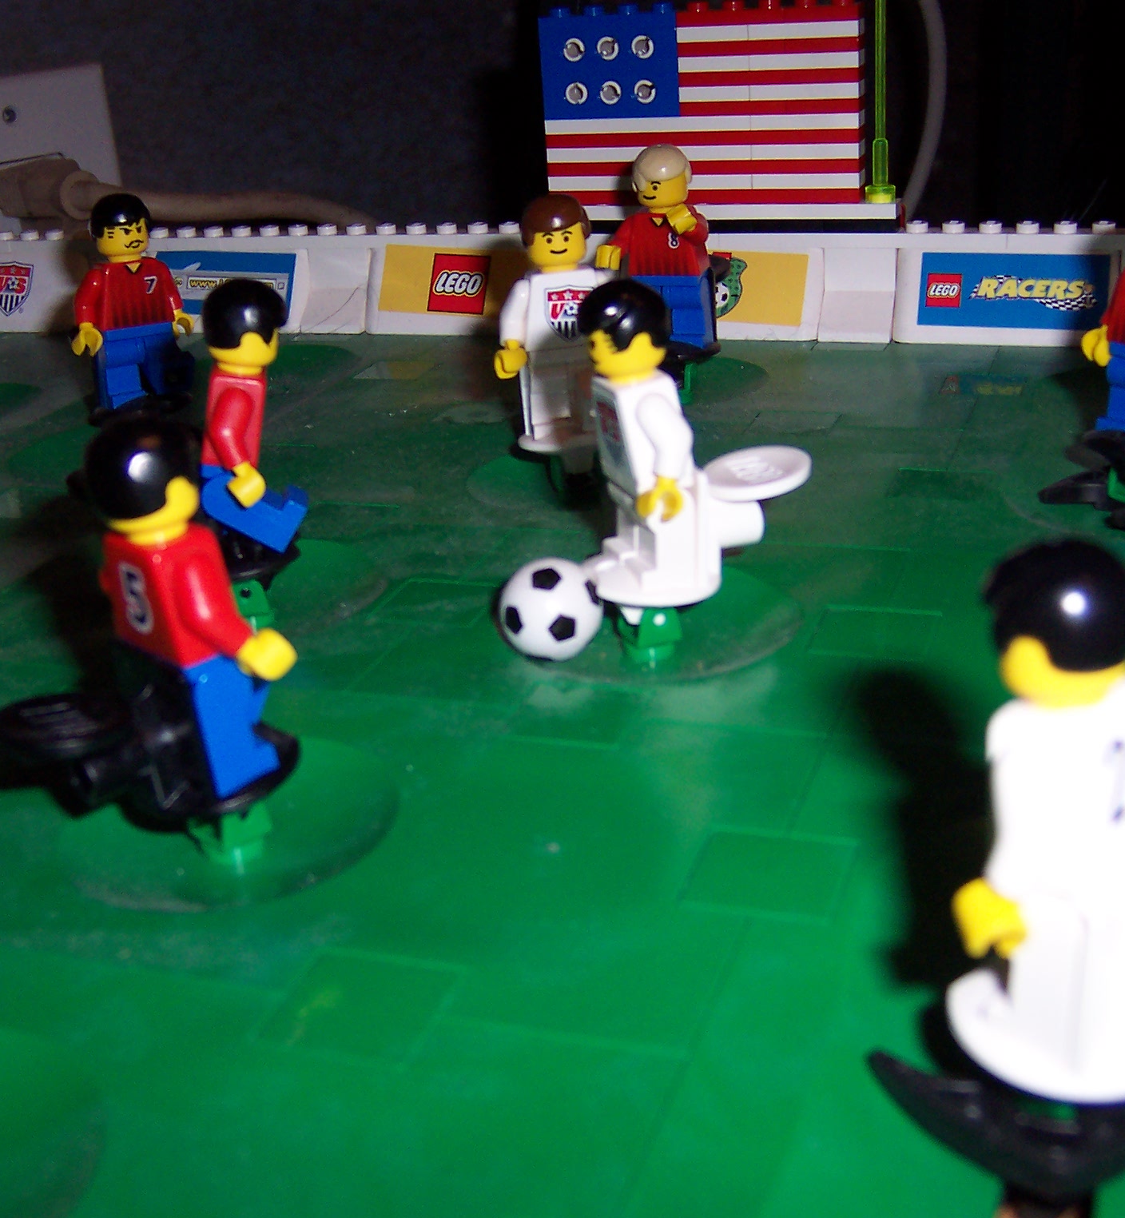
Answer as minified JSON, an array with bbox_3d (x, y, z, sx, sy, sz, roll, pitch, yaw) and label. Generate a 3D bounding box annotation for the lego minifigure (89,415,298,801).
[{"bbox_3d":[-0.042,-0.001,0.186,0.015,0.043,0.027,-25,26,-35],"label":"lego minifigure"}]

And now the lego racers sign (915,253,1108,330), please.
[{"bbox_3d":[0.096,-0.067,0.359,0.040,0.016,0.003,4,-1,19],"label":"lego racers sign"}]

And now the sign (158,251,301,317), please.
[{"bbox_3d":[-0.084,-0.081,0.421,0.040,0.016,0.003,4,-1,19],"label":"sign"}]

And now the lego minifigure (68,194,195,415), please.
[{"bbox_3d":[-0.088,-0.061,0.340,0.027,0.044,0.015,-19,26,-38],"label":"lego minifigure"}]

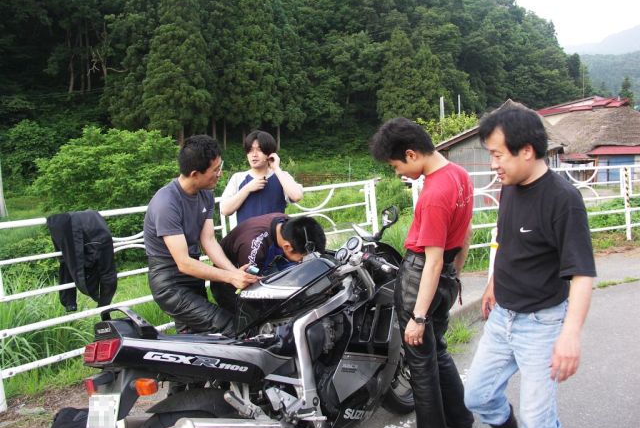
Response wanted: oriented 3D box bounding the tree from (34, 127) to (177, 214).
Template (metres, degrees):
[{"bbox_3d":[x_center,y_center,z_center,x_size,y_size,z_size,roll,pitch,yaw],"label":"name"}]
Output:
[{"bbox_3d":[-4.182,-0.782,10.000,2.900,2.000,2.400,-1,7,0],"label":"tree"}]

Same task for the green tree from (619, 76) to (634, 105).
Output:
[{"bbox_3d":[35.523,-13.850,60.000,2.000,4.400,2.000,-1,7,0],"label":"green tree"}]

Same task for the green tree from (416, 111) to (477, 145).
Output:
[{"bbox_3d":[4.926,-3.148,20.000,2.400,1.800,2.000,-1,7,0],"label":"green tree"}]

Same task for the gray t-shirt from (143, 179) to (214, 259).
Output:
[{"bbox_3d":[-0.689,0.022,2.520,0.290,0.430,0.440,9,11,29],"label":"gray t-shirt"}]

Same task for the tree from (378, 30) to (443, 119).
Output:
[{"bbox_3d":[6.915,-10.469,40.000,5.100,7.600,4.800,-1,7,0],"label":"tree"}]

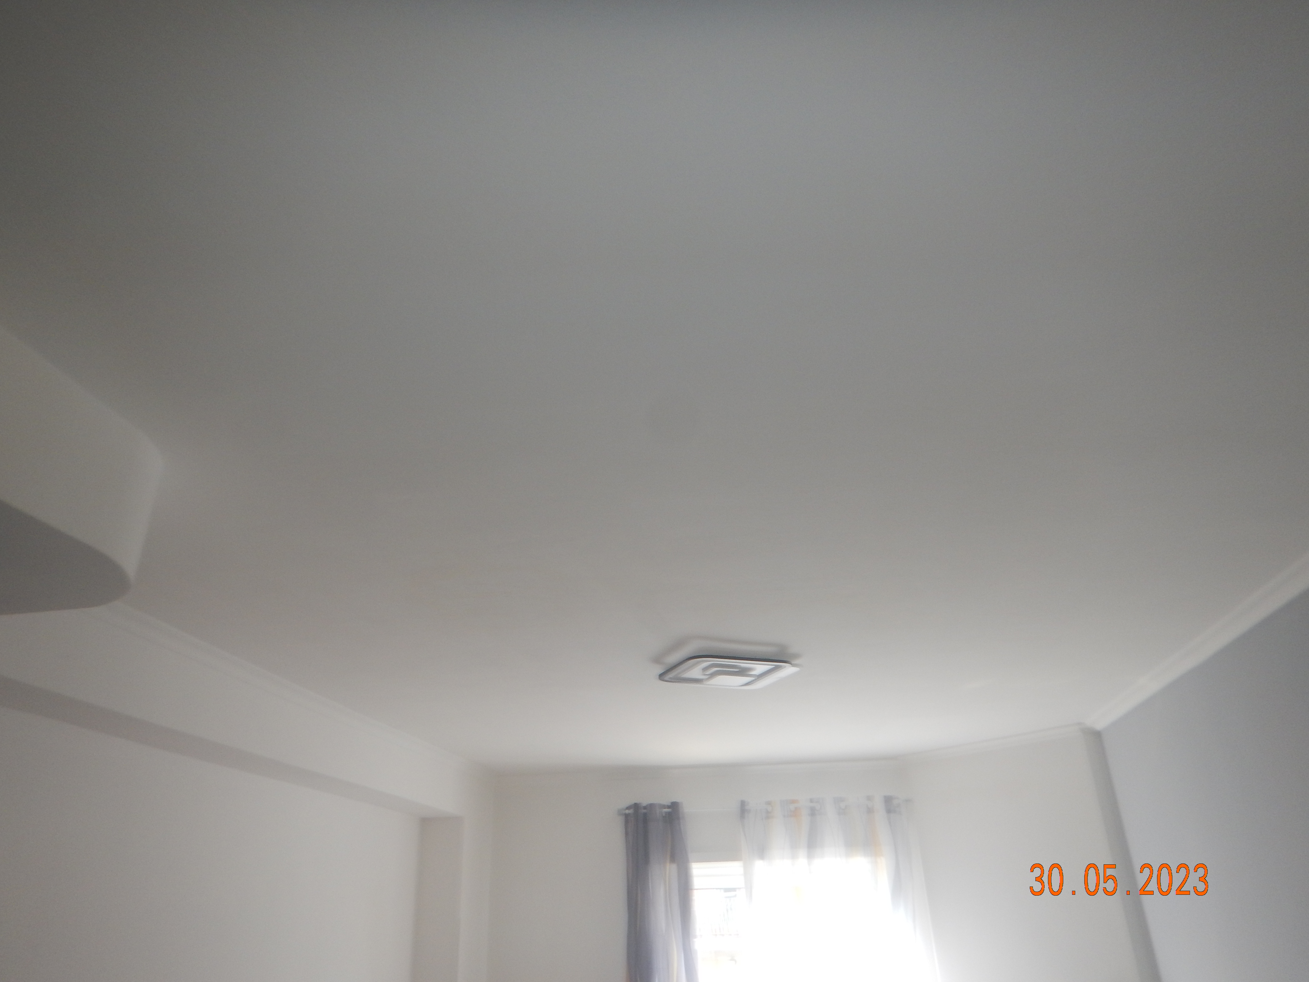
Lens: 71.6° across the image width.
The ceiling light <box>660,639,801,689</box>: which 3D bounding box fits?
[{"bbox_3d":[0.317,0.792,4.100,0.490,0.075,0.490,8,-28,-20],"label":"ceiling light"}]

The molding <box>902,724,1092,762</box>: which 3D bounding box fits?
[{"bbox_3d":[2.349,1.793,6.342,0.068,0.073,1.440,18,-32,-36],"label":"molding"}]

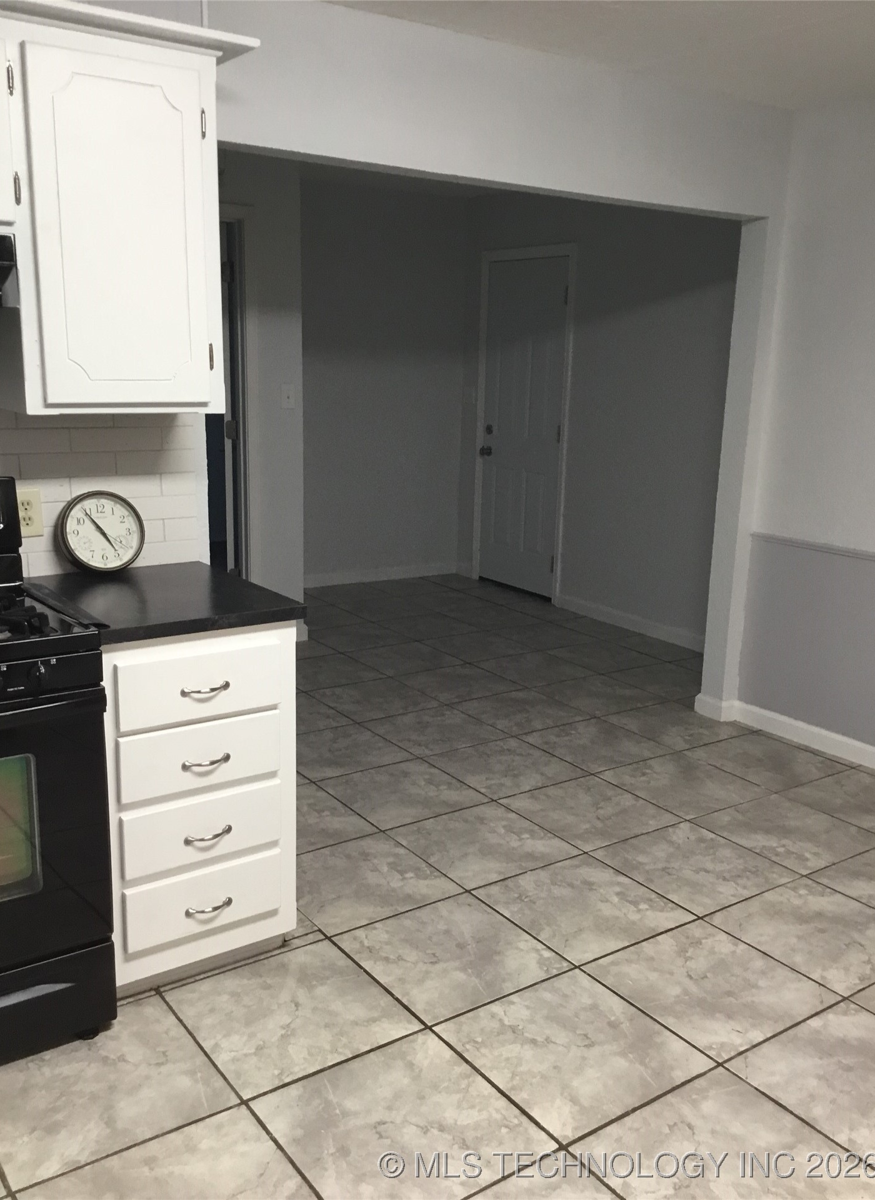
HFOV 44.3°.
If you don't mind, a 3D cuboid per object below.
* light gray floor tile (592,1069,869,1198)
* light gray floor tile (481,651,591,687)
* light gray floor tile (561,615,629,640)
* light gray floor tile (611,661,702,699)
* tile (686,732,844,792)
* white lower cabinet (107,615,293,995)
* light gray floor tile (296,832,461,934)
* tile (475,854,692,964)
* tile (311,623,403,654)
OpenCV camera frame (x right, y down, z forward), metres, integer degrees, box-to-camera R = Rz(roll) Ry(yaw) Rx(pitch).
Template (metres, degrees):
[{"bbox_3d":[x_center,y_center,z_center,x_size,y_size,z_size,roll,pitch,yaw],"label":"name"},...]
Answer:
[{"bbox_3d":[0.562,1.091,2.033,0.450,0.010,0.450,-7,16,-35],"label":"light gray floor tile"},{"bbox_3d":[0.474,0.343,5.227,0.452,0.012,0.452,-7,16,-35],"label":"light gray floor tile"},{"bbox_3d":[0.898,0.162,6.081,0.303,0.012,0.449,-7,16,-35],"label":"light gray floor tile"},{"bbox_3d":[1.112,0.388,5.127,0.451,0.012,0.451,-7,16,-35],"label":"light gray floor tile"},{"bbox_3d":[1.265,0.622,4.156,0.450,0.010,0.450,-7,16,-35],"label":"tile"},{"bbox_3d":[-0.696,0.426,2.711,0.455,0.850,0.595,-7,16,-35],"label":"white lower cabinet"},{"bbox_3d":[-0.228,0.812,3.109,0.452,0.012,0.452,-7,16,-35],"label":"light gray floor tile"},{"bbox_3d":[0.408,0.860,3.017,0.449,0.012,0.449,-7,16,-35],"label":"tile"},{"bbox_3d":[-0.424,0.205,5.691,0.452,0.012,0.452,-7,16,-35],"label":"tile"}]

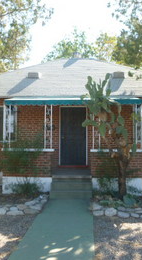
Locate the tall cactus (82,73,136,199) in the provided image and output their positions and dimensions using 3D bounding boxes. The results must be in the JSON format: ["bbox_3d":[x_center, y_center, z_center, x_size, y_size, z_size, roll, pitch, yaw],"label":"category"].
[{"bbox_3d":[1.065,0.160,8.300,1.480,3.420,1.250,0,-2,3],"label":"tall cactus"}]

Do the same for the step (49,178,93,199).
[{"bbox_3d":[0.015,1.630,8.500,1.170,0.540,0.600,0,-2,3],"label":"step"}]

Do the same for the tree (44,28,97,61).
[{"bbox_3d":[-0.038,-2.681,23.108,5.600,10.119,5.400,0,-2,3],"label":"tree"}]

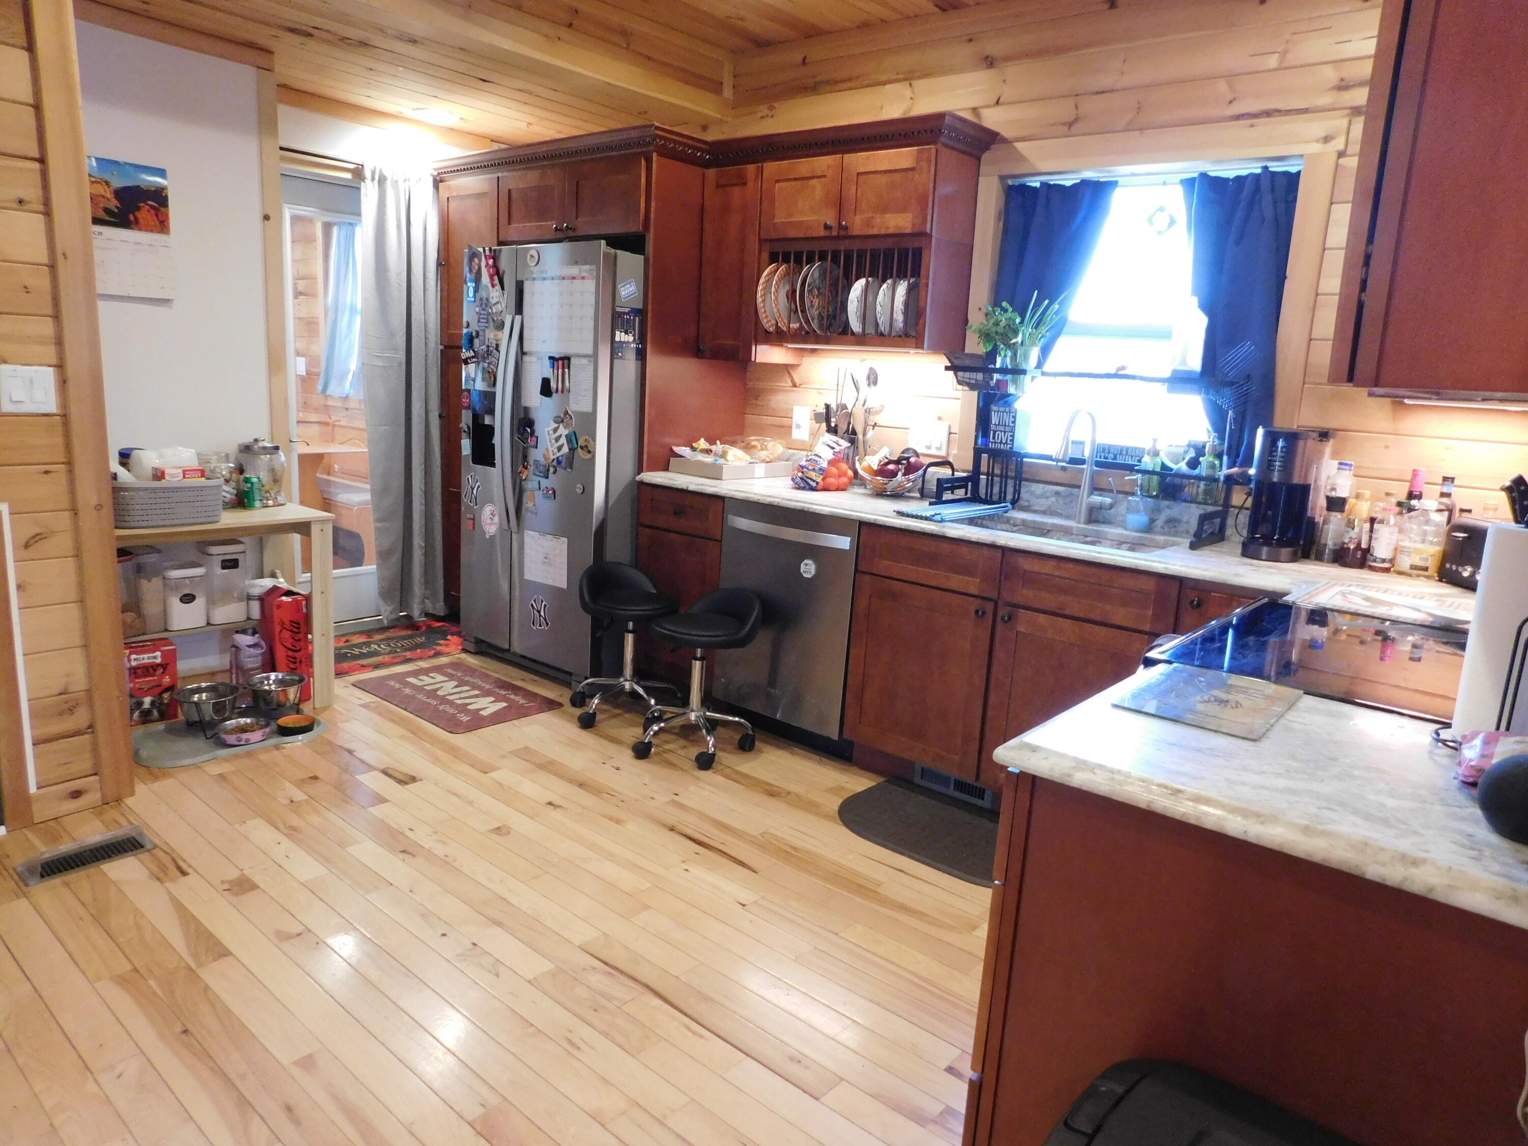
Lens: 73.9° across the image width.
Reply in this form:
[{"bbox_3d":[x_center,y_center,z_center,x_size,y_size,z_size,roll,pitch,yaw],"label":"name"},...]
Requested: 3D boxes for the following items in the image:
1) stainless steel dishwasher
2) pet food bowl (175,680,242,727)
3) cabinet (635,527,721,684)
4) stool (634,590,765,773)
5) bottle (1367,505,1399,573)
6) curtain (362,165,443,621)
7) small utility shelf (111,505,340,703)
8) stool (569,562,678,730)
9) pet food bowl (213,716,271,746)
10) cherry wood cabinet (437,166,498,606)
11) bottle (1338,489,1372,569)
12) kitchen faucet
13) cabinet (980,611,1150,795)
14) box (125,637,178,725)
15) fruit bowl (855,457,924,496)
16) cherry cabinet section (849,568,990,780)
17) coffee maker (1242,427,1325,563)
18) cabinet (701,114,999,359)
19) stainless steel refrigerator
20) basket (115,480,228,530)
[{"bbox_3d":[0.247,0.143,3.878,0.605,0.800,0.610,13,14,38],"label":"stainless steel dishwasher"},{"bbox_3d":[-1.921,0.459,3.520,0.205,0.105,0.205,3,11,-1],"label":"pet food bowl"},{"bbox_3d":[-0.160,0.109,4.221,0.452,0.610,0.590,13,14,38],"label":"cabinet"},{"bbox_3d":[-0.235,0.345,3.548,0.430,0.577,0.430,-5,14,-37],"label":"stool"},{"bbox_3d":[1.633,-0.090,2.666,0.064,0.172,0.064,13,15,40],"label":"bottle"},{"bbox_3d":[-1.713,-0.804,4.883,0.130,2.130,0.410,13,14,38],"label":"curtain"},{"bbox_3d":[-2.033,0.152,3.587,0.460,0.725,0.860,13,15,40],"label":"small utility shelf"},{"bbox_3d":[-0.521,0.273,3.897,0.430,0.580,0.430,-7,15,-42],"label":"stool"},{"bbox_3d":[-1.764,0.536,3.436,0.176,0.050,0.176,3,11,-1],"label":"pet food bowl"},{"bbox_3d":[-1.205,-0.802,4.964,0.465,2.070,0.600,13,14,38],"label":"cherry wood cabinet"},{"bbox_3d":[1.597,-0.116,2.719,0.070,0.200,0.070,13,15,40],"label":"bottle"},{"bbox_3d":[1.018,-0.327,3.177,0.130,0.367,0.270,13,15,40],"label":"kitchen faucet"},{"bbox_3d":[1.086,0.386,3.217,0.530,0.590,0.590,13,14,38],"label":"cabinet"},{"bbox_3d":[-2.168,0.388,3.558,0.100,0.275,0.185,14,15,42],"label":"box"},{"bbox_3d":[0.464,-0.354,3.772,0.250,0.120,0.250,3,11,-1],"label":"fruit bowl"},{"bbox_3d":[0.678,0.292,3.502,0.519,0.585,0.600,12,14,39],"label":"cherry cabinet section"},{"bbox_3d":[1.449,-0.225,2.823,0.180,0.355,0.300,11,14,34],"label":"coffee maker"},{"bbox_3d":[0.264,-1.180,3.775,1.100,0.790,0.400,13,15,40],"label":"cabinet"},{"bbox_3d":[-0.732,-0.462,4.414,0.915,1.757,0.840,13,15,40],"label":"stainless steel refrigerator"},{"bbox_3d":[-2.048,-0.241,3.402,0.260,0.145,0.370,13,14,38],"label":"basket"}]

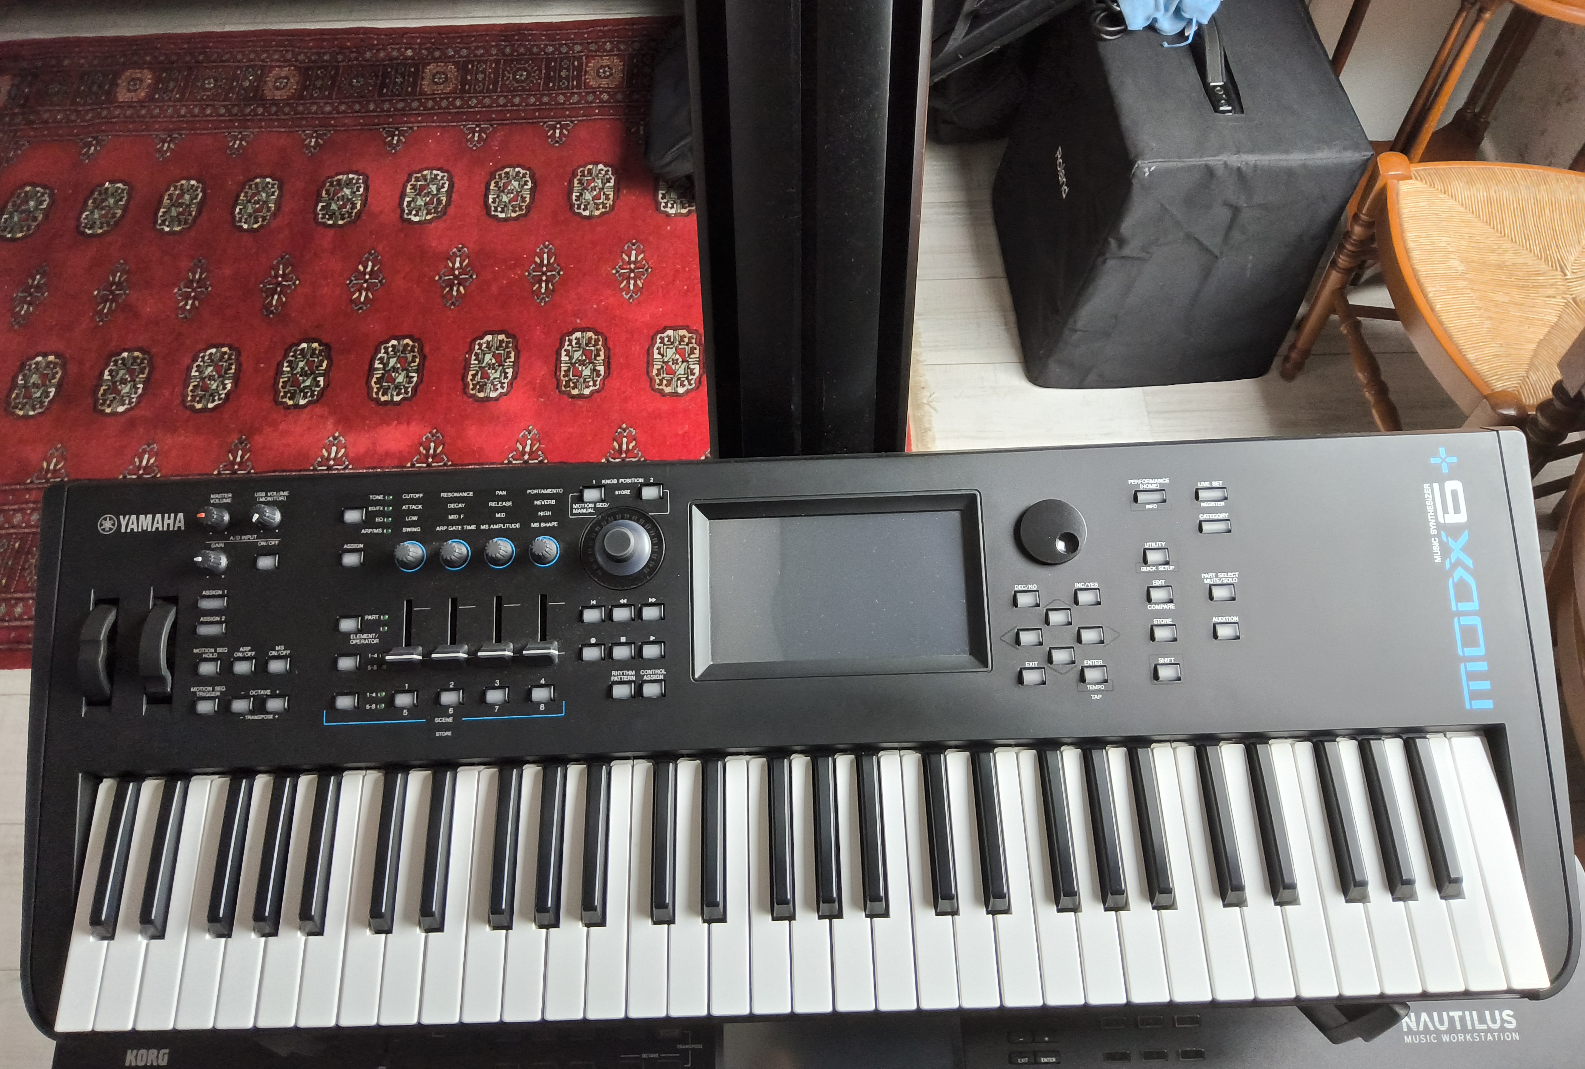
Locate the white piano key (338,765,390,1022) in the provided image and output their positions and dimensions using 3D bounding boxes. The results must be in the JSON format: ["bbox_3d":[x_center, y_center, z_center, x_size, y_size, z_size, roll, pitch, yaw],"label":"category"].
[{"bbox_3d":[-0.248,0.215,0.684,0.022,0.018,0.142,-2,68,1],"label":"white piano key"}]

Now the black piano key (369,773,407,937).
[{"bbox_3d":[-0.241,0.187,0.680,0.013,0.012,0.093,-2,68,1],"label":"black piano key"}]

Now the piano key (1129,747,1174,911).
[{"bbox_3d":[0.212,0.170,0.671,0.013,0.012,0.093,-2,68,1],"label":"piano key"}]

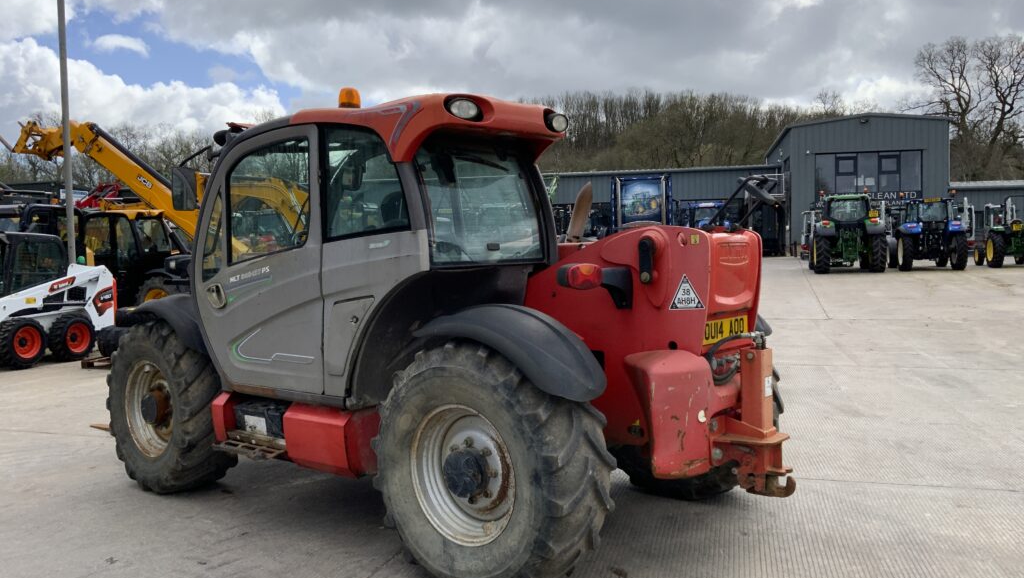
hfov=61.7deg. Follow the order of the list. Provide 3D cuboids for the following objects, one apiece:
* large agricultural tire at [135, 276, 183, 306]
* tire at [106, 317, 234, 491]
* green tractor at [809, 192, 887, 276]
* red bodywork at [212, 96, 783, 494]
[{"bbox_3d":[-7.598,0.314,18.688,1.200,1.200,0.420,-1,3,7],"label":"large agricultural tire"},{"bbox_3d":[-2.361,0.805,6.000,1.220,1.220,0.440,1,4,39],"label":"tire"},{"bbox_3d":[12.496,-2.067,32.096,2.420,2.840,4.600,0,3,13],"label":"green tractor"},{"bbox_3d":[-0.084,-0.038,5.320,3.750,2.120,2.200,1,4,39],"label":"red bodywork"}]

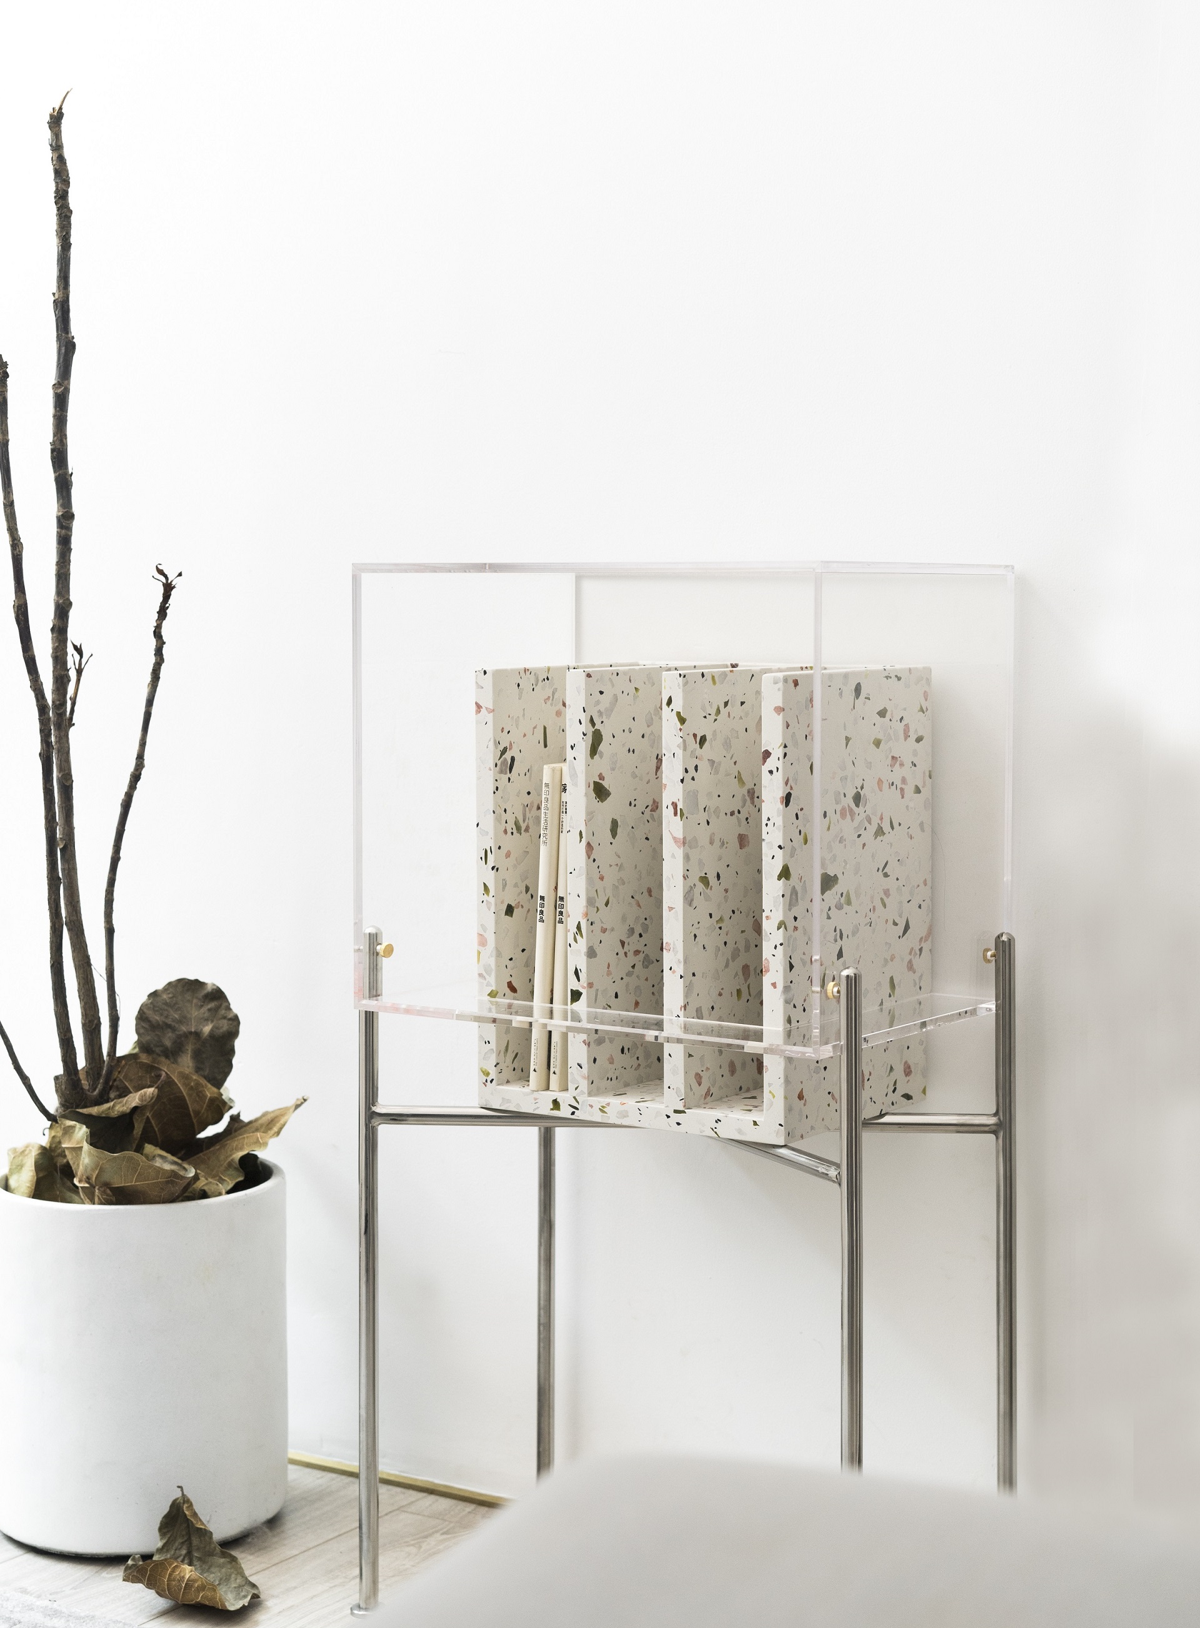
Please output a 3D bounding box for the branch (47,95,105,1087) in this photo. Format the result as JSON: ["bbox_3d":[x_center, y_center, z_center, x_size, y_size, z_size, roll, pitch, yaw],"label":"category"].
[{"bbox_3d":[-0.486,-0.201,2.552,0.039,0.908,0.050,-1,4,-11],"label":"branch"}]

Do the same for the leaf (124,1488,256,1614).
[{"bbox_3d":[-0.345,0.621,2.323,0.111,0.072,0.085,-1,4,-9],"label":"leaf"}]

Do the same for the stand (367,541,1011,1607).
[{"bbox_3d":[0.068,0.234,2.215,0.467,0.862,0.305,3,5,35],"label":"stand"}]

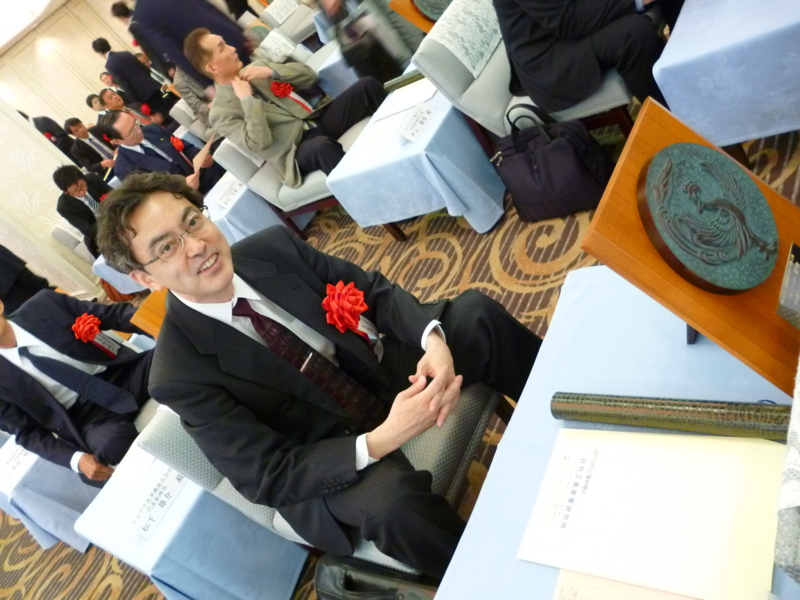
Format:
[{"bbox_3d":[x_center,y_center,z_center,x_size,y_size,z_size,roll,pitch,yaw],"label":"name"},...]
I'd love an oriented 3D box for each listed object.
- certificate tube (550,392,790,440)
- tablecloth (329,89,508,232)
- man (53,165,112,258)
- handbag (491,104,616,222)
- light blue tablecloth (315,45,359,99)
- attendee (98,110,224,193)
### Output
[{"bbox_3d":[0.400,0.169,0.943,0.400,0.047,0.047,-5,46,47],"label":"certificate tube"},{"bbox_3d":[0.200,-0.715,2.796,0.602,0.403,0.888,-5,46,47],"label":"tablecloth"},{"bbox_3d":[-2.106,-0.581,4.805,0.720,1.020,0.530,2,51,51],"label":"man"},{"bbox_3d":[0.511,-0.479,2.189,0.380,0.360,0.200,-5,46,47],"label":"handbag"},{"bbox_3d":[-0.099,-1.782,4.539,0.589,0.386,0.880,-5,46,47],"label":"light blue tablecloth"},{"bbox_3d":[-1.286,-0.689,3.852,0.740,1.120,0.520,-2,49,49],"label":"attendee"}]

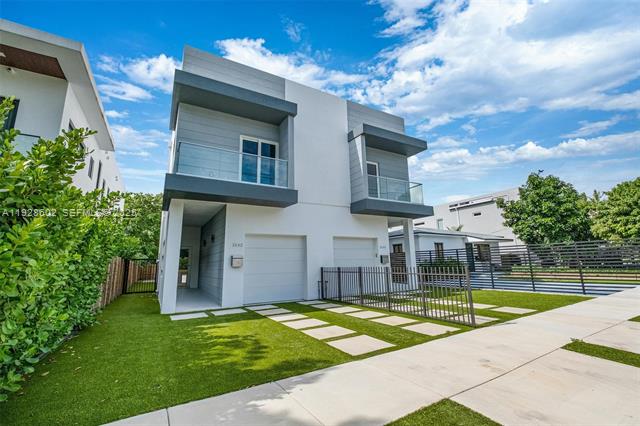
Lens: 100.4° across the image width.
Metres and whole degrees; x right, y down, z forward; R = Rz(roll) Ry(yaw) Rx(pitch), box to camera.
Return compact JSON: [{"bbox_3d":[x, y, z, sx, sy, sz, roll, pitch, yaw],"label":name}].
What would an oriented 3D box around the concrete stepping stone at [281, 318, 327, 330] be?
[{"bbox_3d":[-0.332,2.569,6.141,0.832,0.050,0.796,5,-13,-29],"label":"concrete stepping stone"}]

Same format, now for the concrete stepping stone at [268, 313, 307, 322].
[{"bbox_3d":[-0.849,2.749,6.992,0.832,0.050,0.796,5,-13,-29],"label":"concrete stepping stone"}]

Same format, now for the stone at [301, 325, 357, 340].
[{"bbox_3d":[0.153,2.397,5.331,0.832,0.050,0.796,5,-13,-29],"label":"stone"}]

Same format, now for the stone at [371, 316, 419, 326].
[{"bbox_3d":[1.716,2.526,6.210,0.832,0.050,0.796,5,-13,-29],"label":"stone"}]

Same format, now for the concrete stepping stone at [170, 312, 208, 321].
[{"bbox_3d":[-3.693,2.927,7.504,0.884,0.050,0.845,5,-13,-29],"label":"concrete stepping stone"}]

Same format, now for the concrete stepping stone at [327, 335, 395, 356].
[{"bbox_3d":[0.664,2.209,4.436,0.832,0.050,0.796,5,-13,-29],"label":"concrete stepping stone"}]

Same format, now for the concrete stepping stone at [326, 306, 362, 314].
[{"bbox_3d":[0.729,2.876,7.864,0.832,0.050,0.796,5,-13,-29],"label":"concrete stepping stone"}]

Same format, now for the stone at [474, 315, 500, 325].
[{"bbox_3d":[3.539,2.456,6.108,0.832,0.050,0.796,5,-13,-29],"label":"stone"}]

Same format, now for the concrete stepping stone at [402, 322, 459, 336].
[{"bbox_3d":[2.219,2.343,5.343,0.832,0.050,0.796,5,-13,-29],"label":"concrete stepping stone"}]

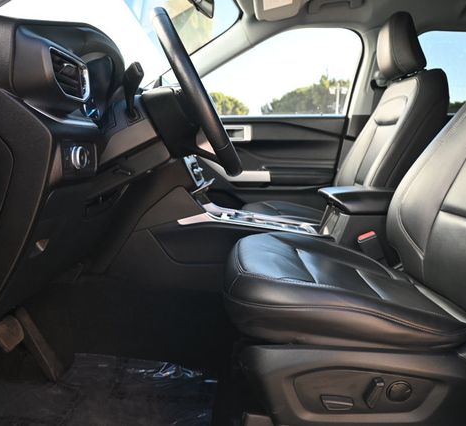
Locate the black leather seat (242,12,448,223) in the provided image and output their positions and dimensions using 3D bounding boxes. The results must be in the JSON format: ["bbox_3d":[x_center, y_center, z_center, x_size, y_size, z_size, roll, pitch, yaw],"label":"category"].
[{"bbox_3d":[0.364,-0.263,1.729,0.760,0.980,0.540,0,9,-1],"label":"black leather seat"}]

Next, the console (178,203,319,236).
[{"bbox_3d":[0.053,0.008,1.379,0.420,0.090,0.270,0,9,-1],"label":"console"}]

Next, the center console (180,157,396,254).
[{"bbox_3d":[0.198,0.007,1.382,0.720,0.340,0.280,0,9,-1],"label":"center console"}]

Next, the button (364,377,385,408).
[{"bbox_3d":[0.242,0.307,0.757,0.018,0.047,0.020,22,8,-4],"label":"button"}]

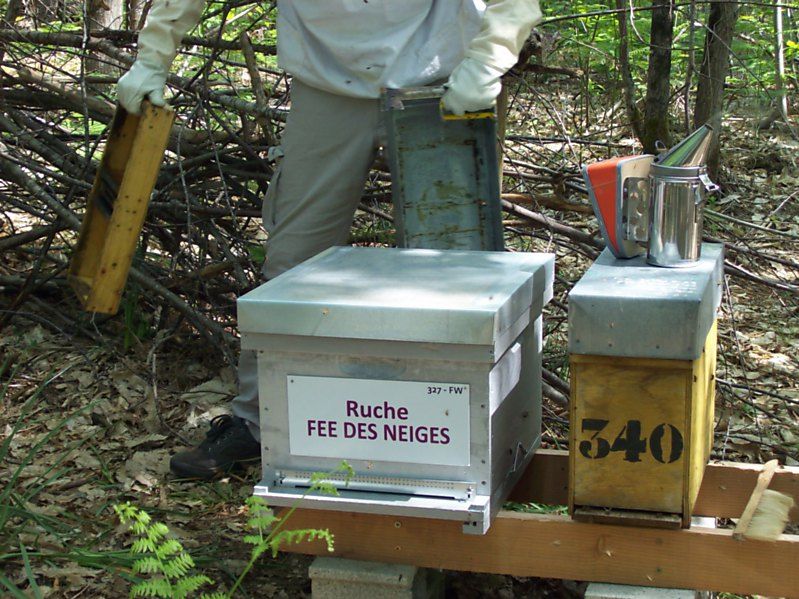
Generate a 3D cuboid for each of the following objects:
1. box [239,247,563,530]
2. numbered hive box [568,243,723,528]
[{"bbox_3d":[0.015,0.150,3.114,0.470,0.398,0.560,2,13,16],"label":"box"},{"bbox_3d":[0.475,0.143,3.062,0.224,0.414,0.533,2,13,15],"label":"numbered hive box"}]

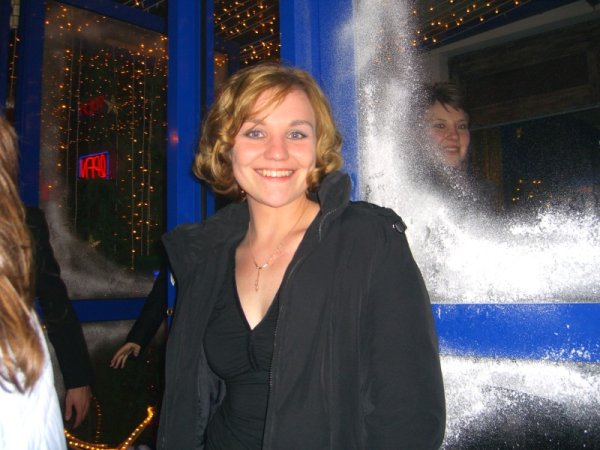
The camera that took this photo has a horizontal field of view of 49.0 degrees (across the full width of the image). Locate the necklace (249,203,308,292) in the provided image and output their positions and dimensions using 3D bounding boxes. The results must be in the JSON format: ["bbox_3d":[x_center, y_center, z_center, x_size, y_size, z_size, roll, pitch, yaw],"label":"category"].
[{"bbox_3d":[-0.041,0.034,1.115,0.120,0.150,0.120,-1,-4,18],"label":"necklace"}]

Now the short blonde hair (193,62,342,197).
[{"bbox_3d":[-0.053,-0.160,1.135,0.240,0.232,0.230,1,2,-7],"label":"short blonde hair"}]

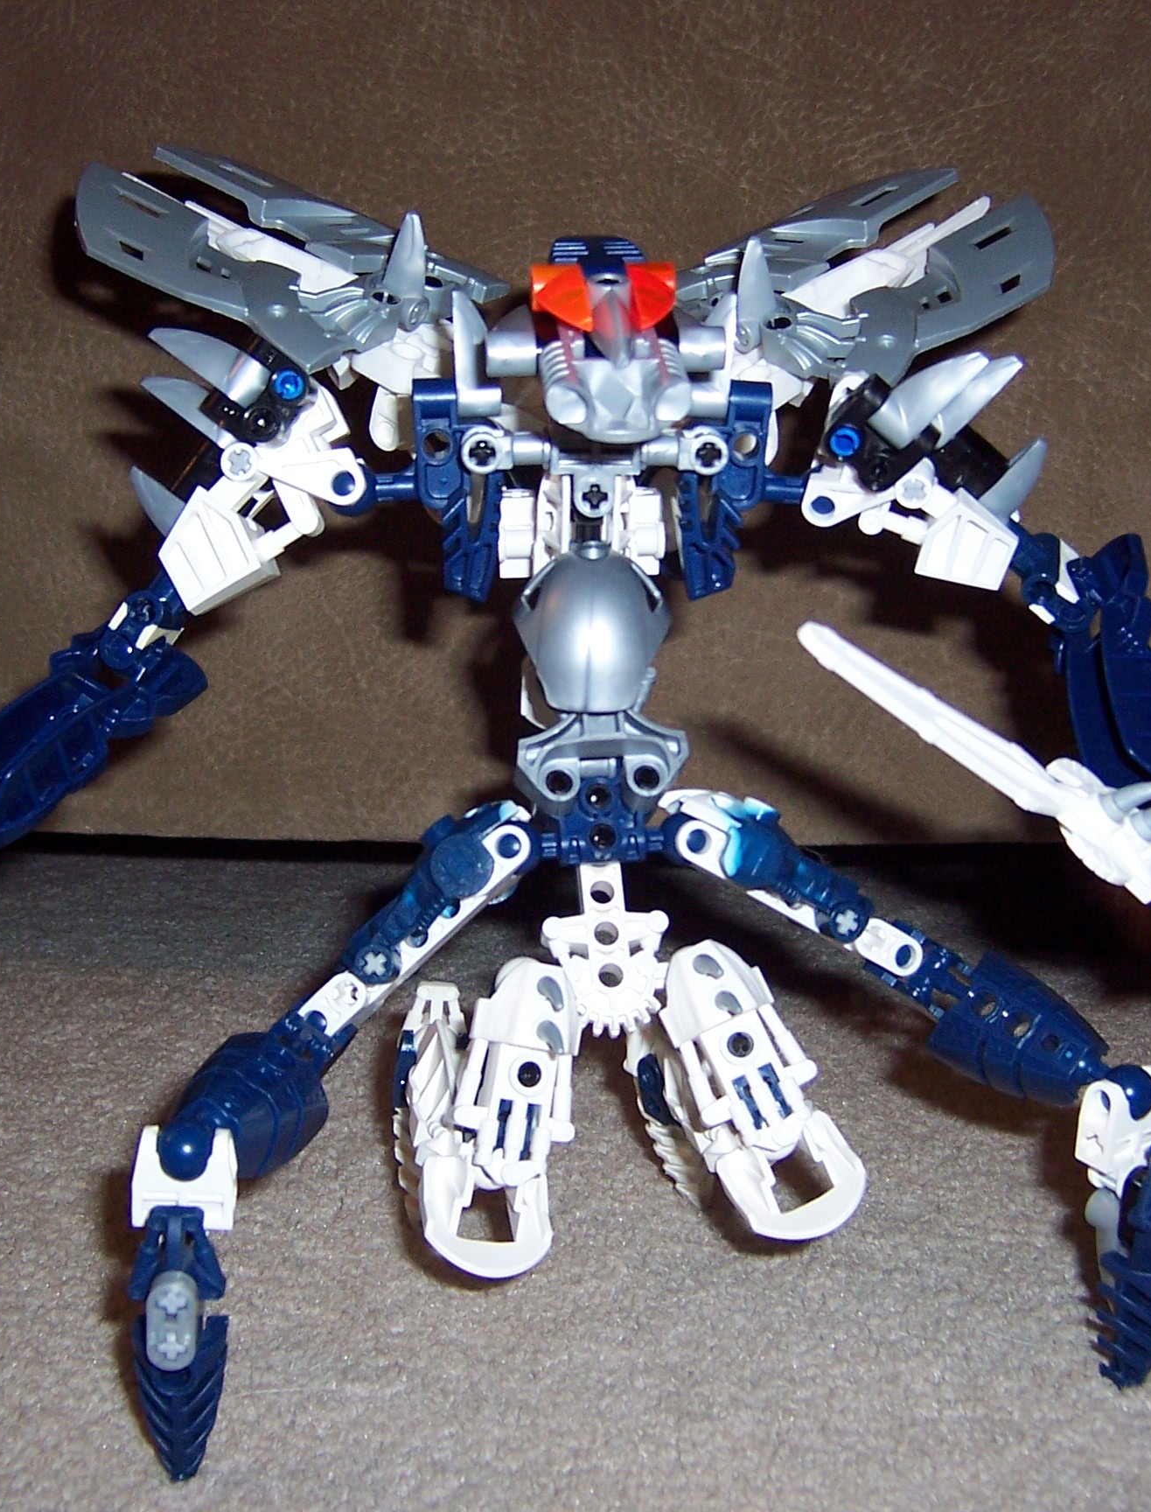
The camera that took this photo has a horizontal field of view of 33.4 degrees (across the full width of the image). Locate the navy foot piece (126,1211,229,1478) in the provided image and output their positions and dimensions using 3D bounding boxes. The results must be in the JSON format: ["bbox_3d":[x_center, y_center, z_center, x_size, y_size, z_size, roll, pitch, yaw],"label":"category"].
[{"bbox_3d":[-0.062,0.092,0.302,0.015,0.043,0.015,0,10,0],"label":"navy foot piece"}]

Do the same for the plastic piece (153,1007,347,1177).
[{"bbox_3d":[-0.054,0.057,0.325,0.021,0.017,0.054,17,26,15],"label":"plastic piece"}]

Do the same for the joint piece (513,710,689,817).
[{"bbox_3d":[0.005,0.002,0.354,0.032,0.019,0.012,-2,-16,0],"label":"joint piece"}]

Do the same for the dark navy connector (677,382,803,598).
[{"bbox_3d":[0.029,-0.048,0.343,0.022,0.040,0.012,0,14,0],"label":"dark navy connector"}]

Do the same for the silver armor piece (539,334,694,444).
[{"bbox_3d":[0.007,-0.064,0.333,0.026,0.016,0.020,-2,20,-4],"label":"silver armor piece"}]

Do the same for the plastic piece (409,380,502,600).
[{"bbox_3d":[-0.021,-0.047,0.343,0.017,0.040,0.012,0,14,0],"label":"plastic piece"}]

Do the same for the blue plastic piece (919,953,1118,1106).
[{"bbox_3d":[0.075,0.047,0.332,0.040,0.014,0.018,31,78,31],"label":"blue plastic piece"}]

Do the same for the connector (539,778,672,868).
[{"bbox_3d":[0.005,0.012,0.357,0.025,0.017,0.010,-2,-12,0],"label":"connector"}]

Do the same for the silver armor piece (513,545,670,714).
[{"bbox_3d":[0.003,-0.022,0.340,0.028,0.030,0.016,0,14,0],"label":"silver armor piece"}]

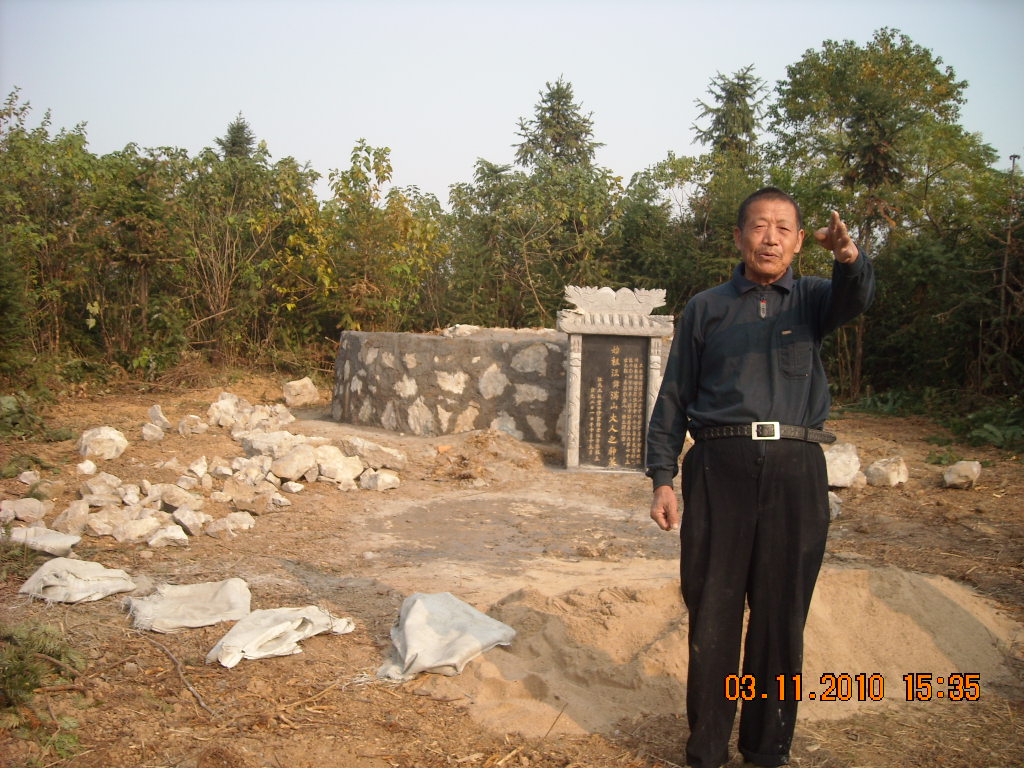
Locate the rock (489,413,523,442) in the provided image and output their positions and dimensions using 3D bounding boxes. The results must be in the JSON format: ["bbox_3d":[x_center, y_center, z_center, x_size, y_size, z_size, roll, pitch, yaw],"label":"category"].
[{"bbox_3d":[-0.040,0.317,7.750,0.235,0.205,0.160,2,7,9],"label":"rock"}]

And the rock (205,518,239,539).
[{"bbox_3d":[-1.523,0.757,5.430,0.180,0.095,0.140,-1,7,-16],"label":"rock"}]

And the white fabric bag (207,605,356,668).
[{"bbox_3d":[-0.852,0.928,3.834,0.503,0.110,0.400,-4,8,-35],"label":"white fabric bag"}]

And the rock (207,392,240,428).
[{"bbox_3d":[-2.423,0.220,8.700,0.280,0.280,0.250,-1,7,-16],"label":"rock"}]

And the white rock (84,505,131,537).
[{"bbox_3d":[-2.114,0.714,5.427,0.230,0.134,0.169,-1,5,-21],"label":"white rock"}]

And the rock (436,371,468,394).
[{"bbox_3d":[-0.453,-0.013,7.900,0.240,0.180,0.150,2,7,9],"label":"rock"}]

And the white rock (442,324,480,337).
[{"bbox_3d":[-0.501,-0.532,10.278,0.370,0.113,0.272,1,5,-3],"label":"white rock"}]

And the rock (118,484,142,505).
[{"bbox_3d":[-2.240,0.648,6.080,0.140,0.110,0.120,-1,7,-20],"label":"rock"}]

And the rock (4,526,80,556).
[{"bbox_3d":[-2.333,0.781,5.150,0.338,0.095,0.177,-1,5,-25],"label":"rock"}]

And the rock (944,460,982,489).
[{"bbox_3d":[3.261,0.662,7.494,0.275,0.202,0.234,3,6,24],"label":"rock"}]

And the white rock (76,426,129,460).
[{"bbox_3d":[-3.177,0.454,8.033,0.388,0.262,0.330,-1,6,-22],"label":"white rock"}]

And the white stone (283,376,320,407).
[{"bbox_3d":[-2.421,0.085,11.911,0.422,0.347,0.332,0,5,-11],"label":"white stone"}]

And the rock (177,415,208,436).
[{"bbox_3d":[-2.896,0.376,9.386,0.272,0.181,0.218,0,5,-17],"label":"rock"}]

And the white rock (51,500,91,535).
[{"bbox_3d":[-2.271,0.690,5.351,0.179,0.167,0.161,1,7,0],"label":"white rock"}]

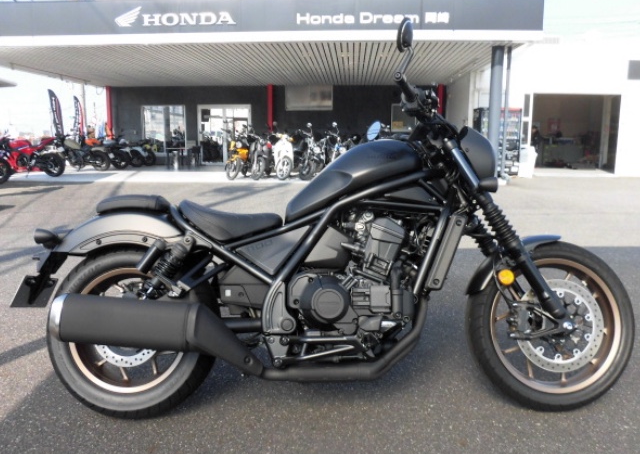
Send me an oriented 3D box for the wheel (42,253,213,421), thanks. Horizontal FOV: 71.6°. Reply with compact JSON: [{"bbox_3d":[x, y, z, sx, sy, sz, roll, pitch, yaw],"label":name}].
[{"bbox_3d":[-0.668,0.370,1.630,0.640,0.640,0.190,0,-6,-1],"label":"wheel"}]

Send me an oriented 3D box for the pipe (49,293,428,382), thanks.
[{"bbox_3d":[-0.245,0.358,1.470,1.190,0.280,0.270,0,-6,-1],"label":"pipe"}]

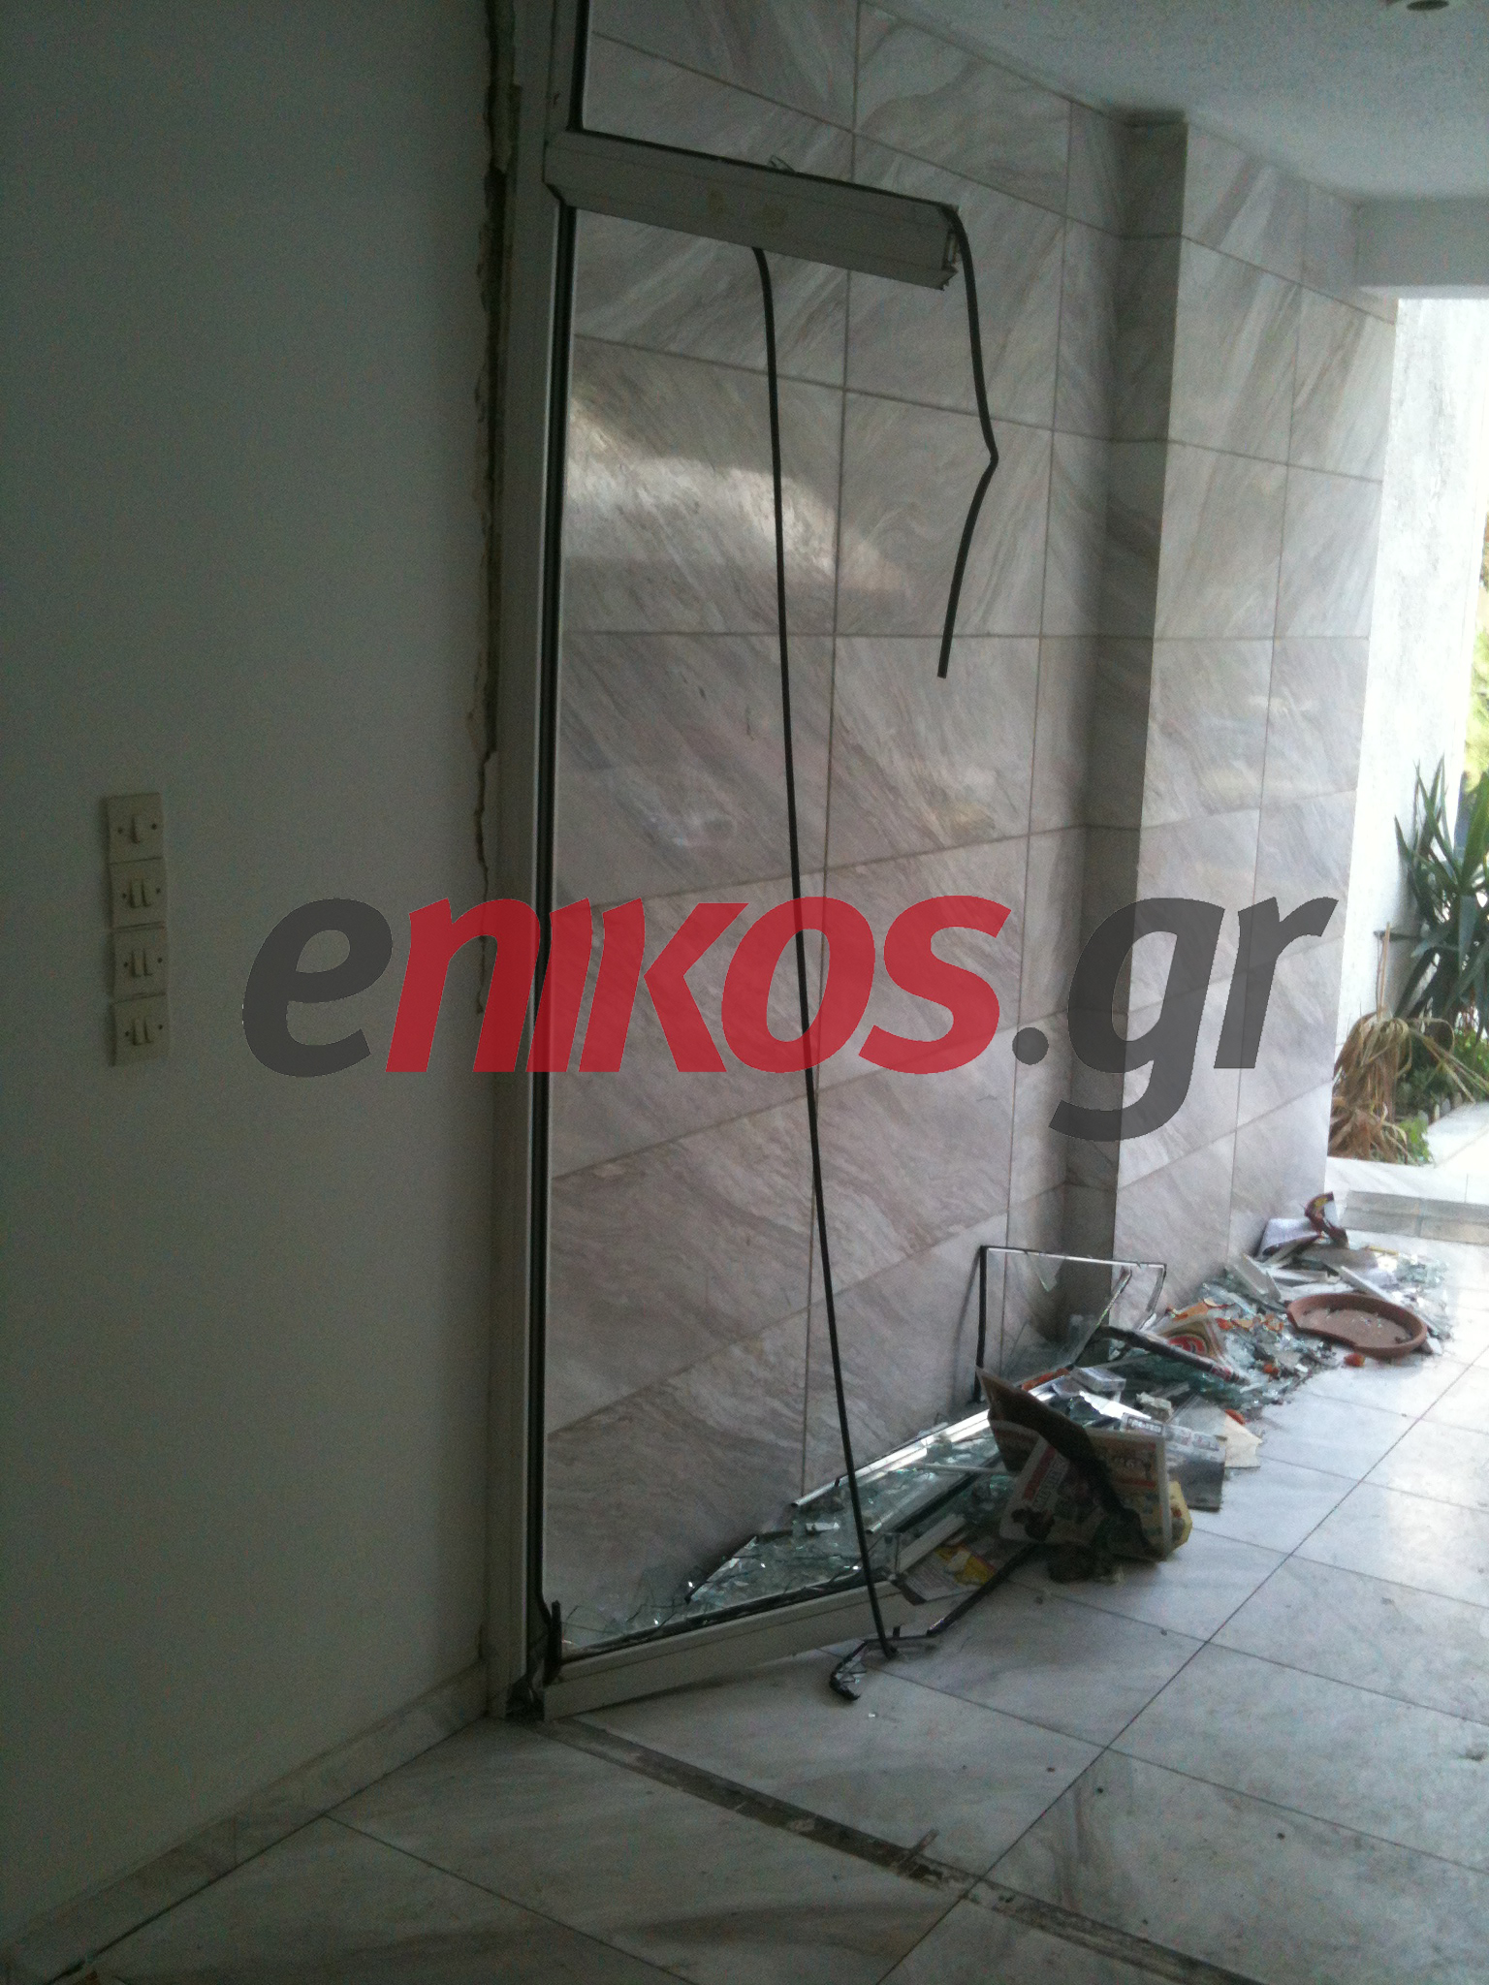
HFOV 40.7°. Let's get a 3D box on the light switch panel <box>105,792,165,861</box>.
[{"bbox_3d":[-0.714,-0.192,2.353,0.014,0.077,0.077,9,13,34],"label":"light switch panel"}]

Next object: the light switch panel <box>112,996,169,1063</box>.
[{"bbox_3d":[-0.721,0.045,2.398,0.014,0.077,0.077,9,13,34],"label":"light switch panel"}]

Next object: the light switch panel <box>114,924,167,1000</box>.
[{"bbox_3d":[-0.719,-0.033,2.384,0.014,0.077,0.077,9,13,34],"label":"light switch panel"}]

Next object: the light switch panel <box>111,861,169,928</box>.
[{"bbox_3d":[-0.716,-0.117,2.368,0.014,0.077,0.077,9,13,34],"label":"light switch panel"}]

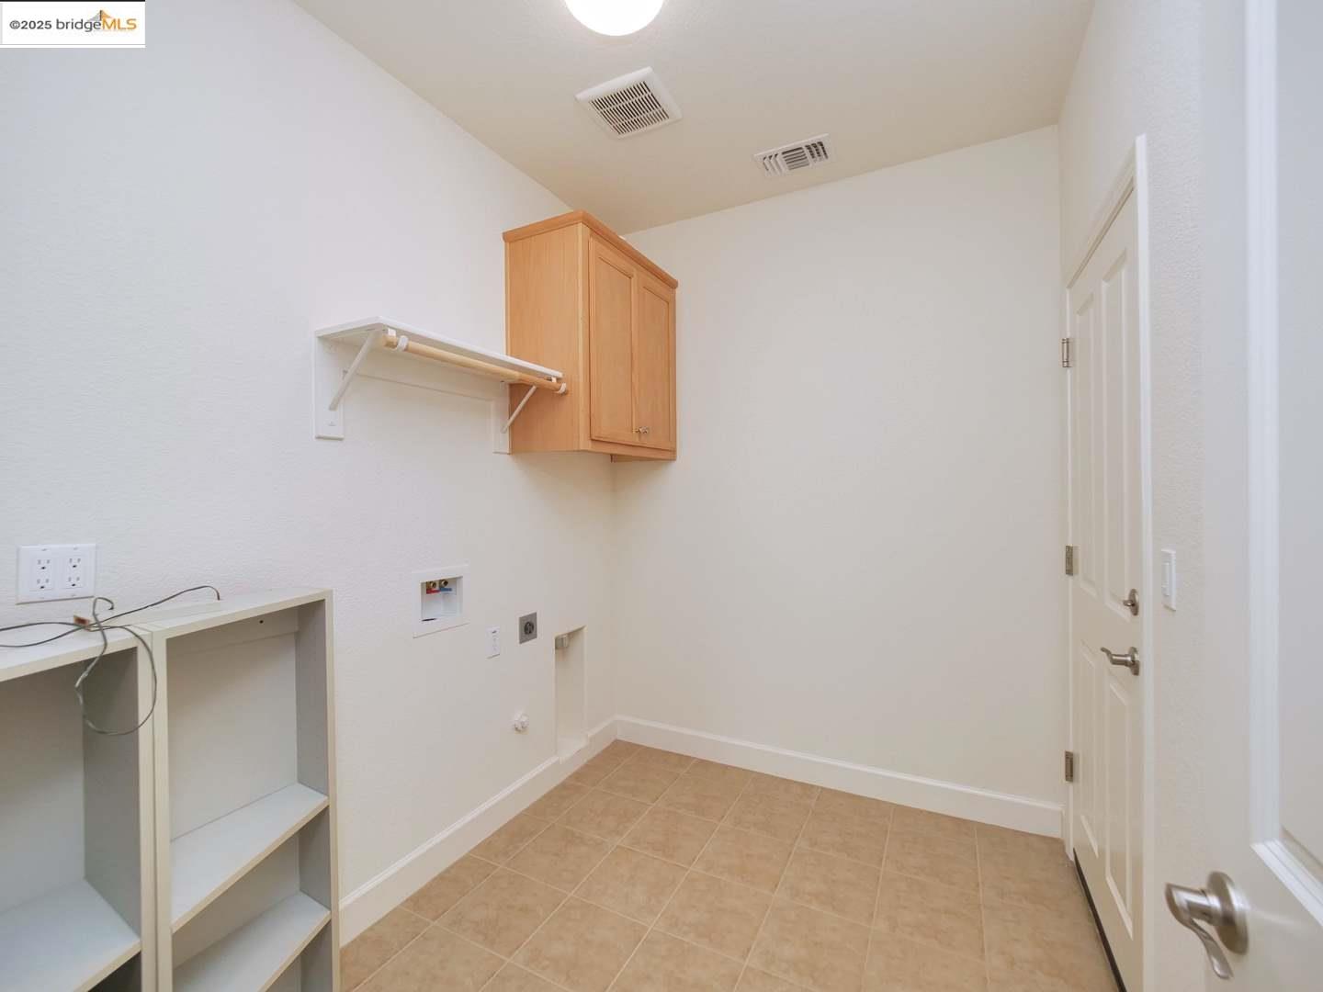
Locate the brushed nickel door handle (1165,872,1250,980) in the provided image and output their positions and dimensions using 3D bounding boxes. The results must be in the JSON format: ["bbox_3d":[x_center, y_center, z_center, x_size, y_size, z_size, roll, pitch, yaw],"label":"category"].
[{"bbox_3d":[0.515,0.405,0.502,0.056,0.067,0.130,-1,0,27],"label":"brushed nickel door handle"}]

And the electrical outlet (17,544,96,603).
[{"bbox_3d":[-1.222,0.154,1.086,0.009,0.114,0.112,-1,0,27],"label":"electrical outlet"}]

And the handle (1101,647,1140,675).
[{"bbox_3d":[1.127,0.397,1.324,0.057,0.067,0.130,-1,0,27],"label":"handle"}]

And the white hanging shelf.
[{"bbox_3d":[-0.692,-0.323,1.827,0.295,0.310,0.800,-1,0,27],"label":"white hanging shelf"}]

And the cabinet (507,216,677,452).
[{"bbox_3d":[-0.292,-0.641,2.514,0.387,0.930,0.820,-1,0,27],"label":"cabinet"}]

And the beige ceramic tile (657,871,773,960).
[{"bbox_3d":[0.174,1.339,1.720,0.303,0.011,0.297,-1,0,27],"label":"beige ceramic tile"}]

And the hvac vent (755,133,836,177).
[{"bbox_3d":[0.560,-1.420,2.246,0.298,0.016,0.158,-1,0,27],"label":"hvac vent"}]

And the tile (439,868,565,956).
[{"bbox_3d":[-0.506,1.346,1.738,0.303,0.011,0.297,-1,0,27],"label":"tile"}]

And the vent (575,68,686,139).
[{"bbox_3d":[-0.111,-1.400,1.929,0.285,0.028,0.255,-1,0,27],"label":"vent"}]

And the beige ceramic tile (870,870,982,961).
[{"bbox_3d":[0.854,1.332,1.709,0.303,0.011,0.297,-1,0,27],"label":"beige ceramic tile"}]

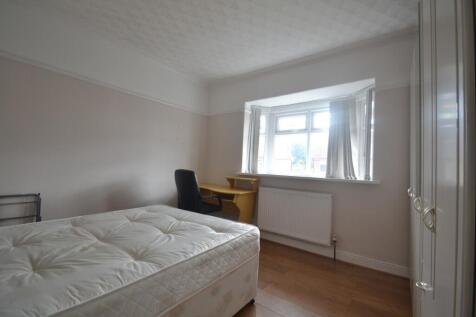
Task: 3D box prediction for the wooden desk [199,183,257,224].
[{"bbox_3d":[-0.243,0.805,2.983,1.000,0.750,0.500,1,0,34],"label":"wooden desk"}]

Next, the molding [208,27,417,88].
[{"bbox_3d":[0.616,-1.238,2.691,2.758,0.090,0.085,1,0,34],"label":"molding"}]

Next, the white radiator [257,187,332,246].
[{"bbox_3d":[0.712,0.708,2.568,0.925,0.594,0.093,1,0,34],"label":"white radiator"}]

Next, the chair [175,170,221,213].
[{"bbox_3d":[-0.472,0.657,2.561,0.550,1.035,0.580,1,0,34],"label":"chair"}]

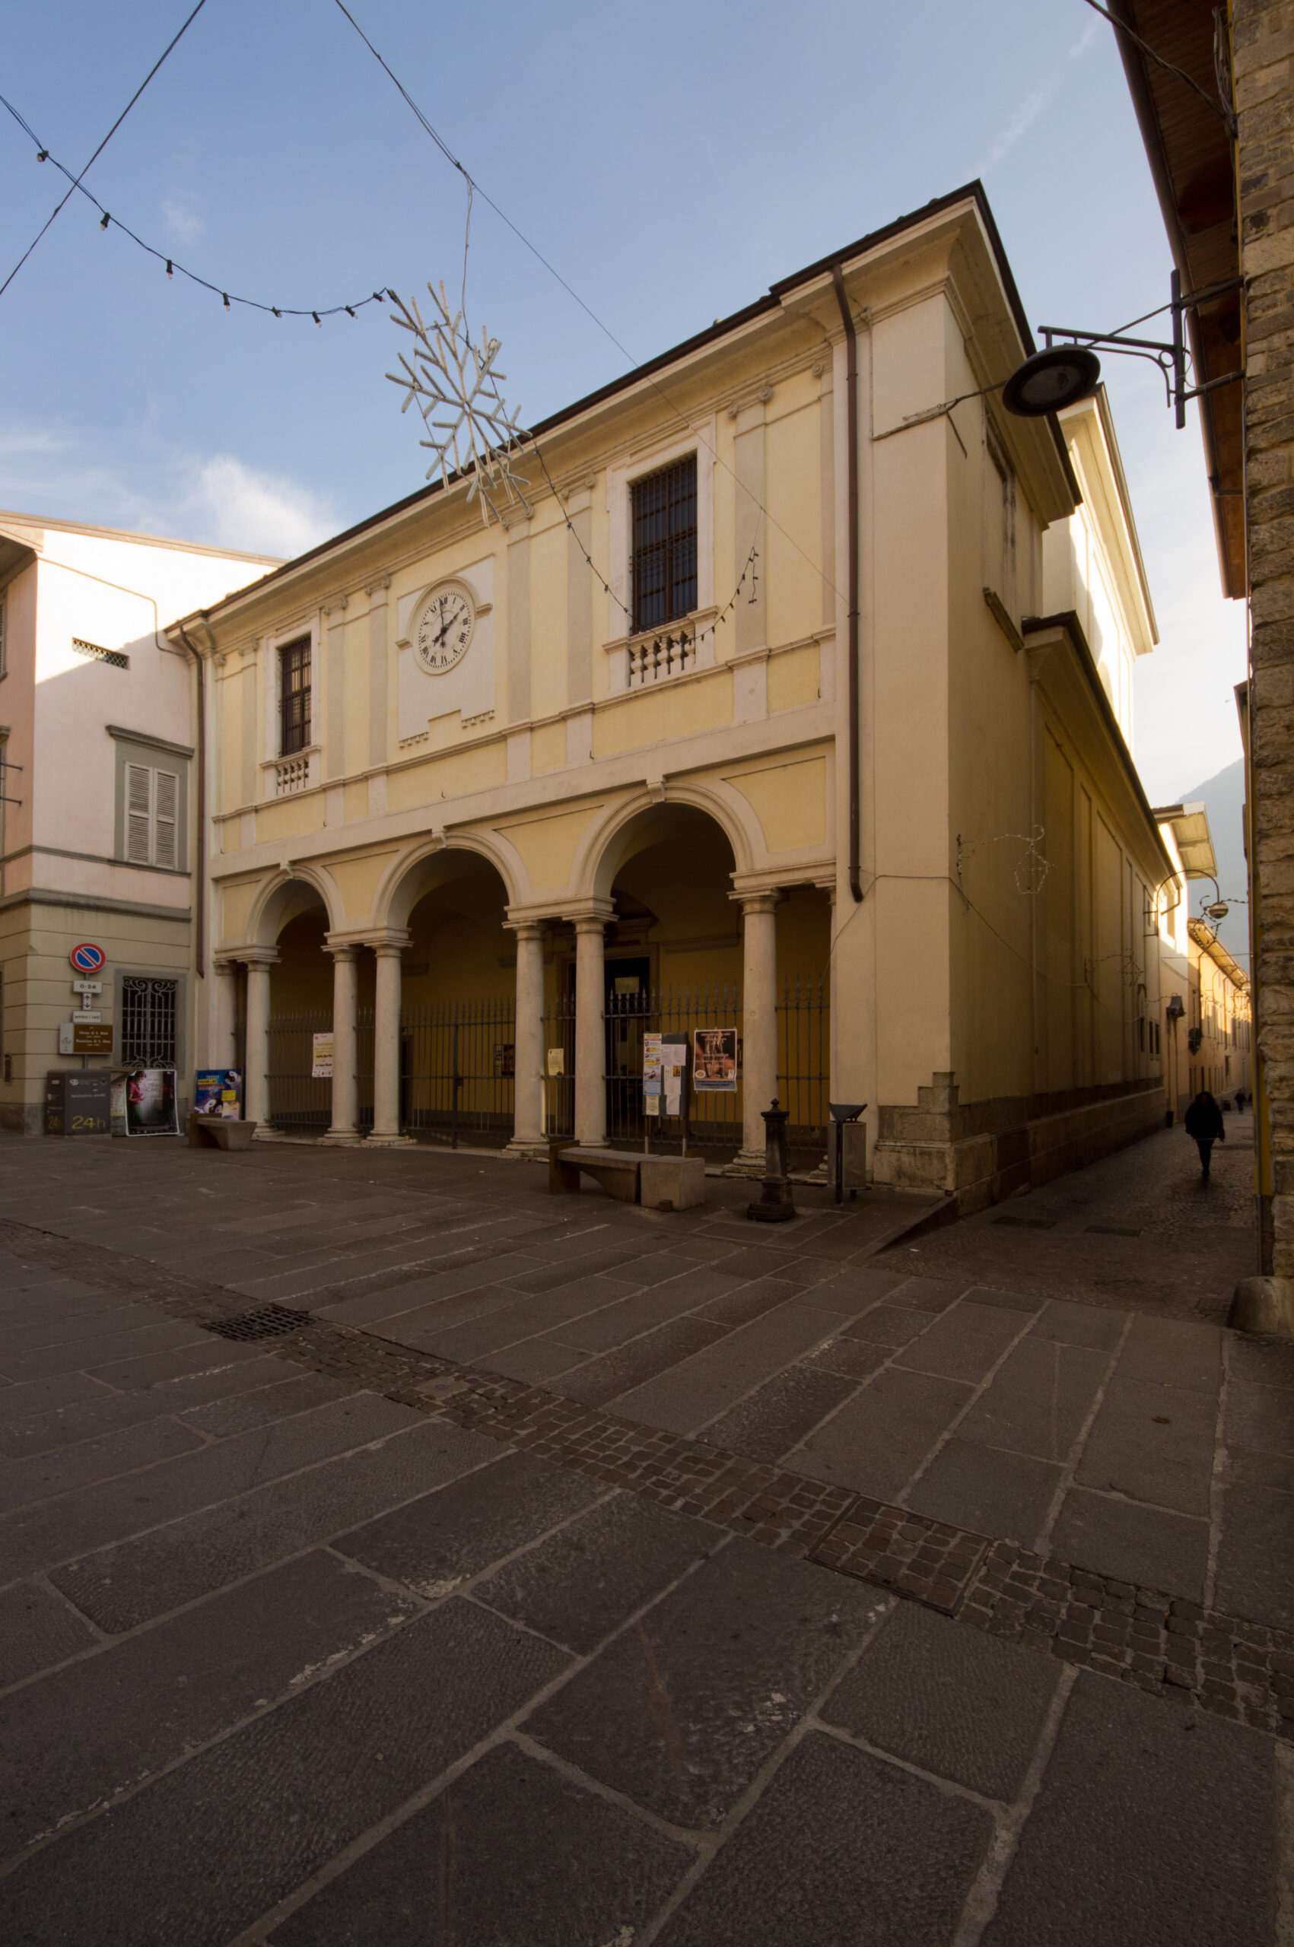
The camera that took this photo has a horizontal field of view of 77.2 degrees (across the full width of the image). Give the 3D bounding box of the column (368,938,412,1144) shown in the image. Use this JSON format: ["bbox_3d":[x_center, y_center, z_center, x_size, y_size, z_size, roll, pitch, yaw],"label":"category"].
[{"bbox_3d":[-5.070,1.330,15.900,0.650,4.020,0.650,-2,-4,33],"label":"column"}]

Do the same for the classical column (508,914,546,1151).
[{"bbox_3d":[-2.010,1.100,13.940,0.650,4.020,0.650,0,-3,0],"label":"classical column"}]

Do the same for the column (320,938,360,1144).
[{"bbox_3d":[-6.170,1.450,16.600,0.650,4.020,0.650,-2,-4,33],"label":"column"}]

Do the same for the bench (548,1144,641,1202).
[{"bbox_3d":[-0.510,2.390,9.600,1.250,0.530,0.470,-2,-4,33],"label":"bench"}]

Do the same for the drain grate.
[{"bbox_3d":[-2.480,2.220,5.150,0.500,0.040,0.500,-2,-4,35],"label":"drain grate"}]

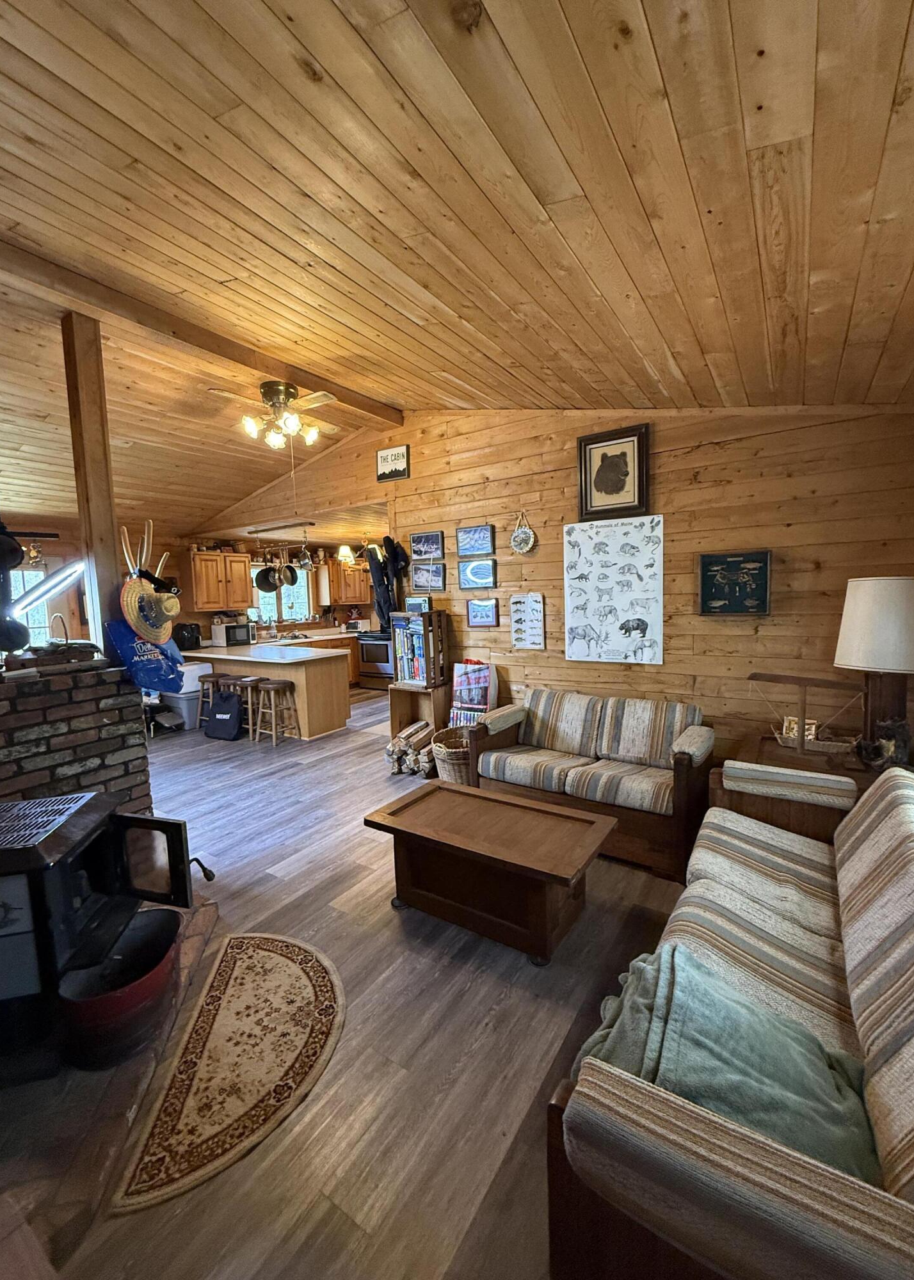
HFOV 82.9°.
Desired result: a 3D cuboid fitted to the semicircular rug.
[{"bbox_3d":[-0.710,1.420,1.933,0.570,0.013,1.118,-3,5,-10],"label":"semicircular rug"}]

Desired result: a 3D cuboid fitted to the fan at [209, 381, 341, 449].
[{"bbox_3d":[-1.343,-1.744,3.959,1.100,0.450,1.100,1,6,33],"label":"fan"}]

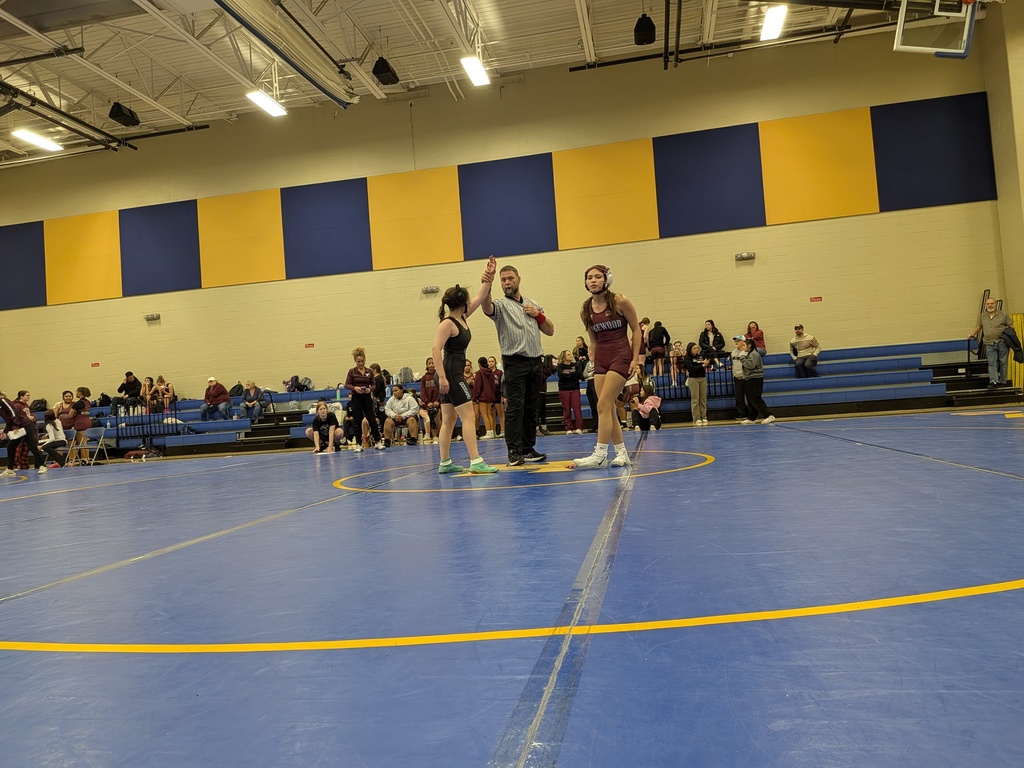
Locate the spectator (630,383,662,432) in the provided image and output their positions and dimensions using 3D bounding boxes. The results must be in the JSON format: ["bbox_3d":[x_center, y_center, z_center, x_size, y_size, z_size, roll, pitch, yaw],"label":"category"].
[{"bbox_3d":[2.391,0.399,12.630,0.520,0.830,0.620,-6,-3,37],"label":"spectator"}]

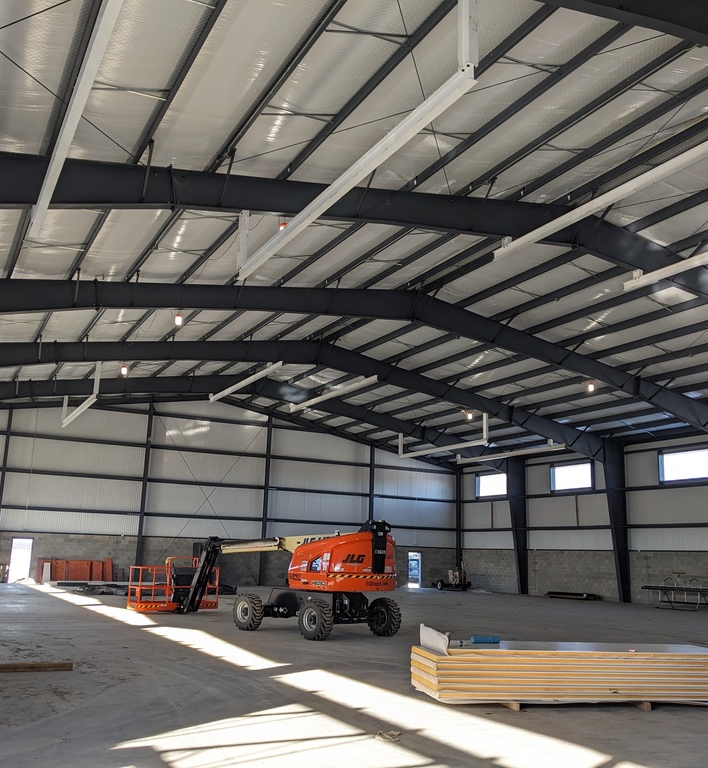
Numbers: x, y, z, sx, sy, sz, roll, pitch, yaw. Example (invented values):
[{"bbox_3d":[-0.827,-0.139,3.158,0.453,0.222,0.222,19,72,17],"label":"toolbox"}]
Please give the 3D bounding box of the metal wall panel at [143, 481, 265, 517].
[{"bbox_3d":[-8.282,6.635,44.847,6.850,1.600,0.100,8,-14,-27],"label":"metal wall panel"}]

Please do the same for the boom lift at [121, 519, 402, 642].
[{"bbox_3d":[-2.510,4.937,20.918,2.450,2.620,8.860,12,-16,-41],"label":"boom lift"}]

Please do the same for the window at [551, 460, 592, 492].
[{"bbox_3d":[11.902,5.111,43.670,0.200,1.520,3.100,8,-14,-27],"label":"window"}]

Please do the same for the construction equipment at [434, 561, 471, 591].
[{"bbox_3d":[5.825,11.358,47.360,1.700,1.700,1.600,8,-14,-27],"label":"construction equipment"}]

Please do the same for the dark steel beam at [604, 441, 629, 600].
[{"bbox_3d":[13.036,6.792,39.516,1.180,7.760,0.280,8,-14,-27],"label":"dark steel beam"}]

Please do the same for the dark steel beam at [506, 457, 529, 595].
[{"bbox_3d":[9.515,8.139,46.139,1.180,7.700,0.280,8,-14,-27],"label":"dark steel beam"}]

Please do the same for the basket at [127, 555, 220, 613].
[{"bbox_3d":[-5.257,5.912,23.654,2.460,1.460,0.920,12,-16,-41],"label":"basket"}]

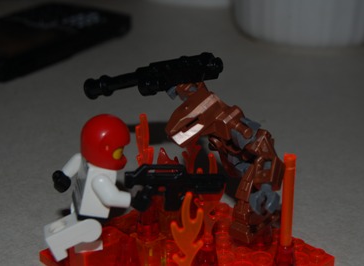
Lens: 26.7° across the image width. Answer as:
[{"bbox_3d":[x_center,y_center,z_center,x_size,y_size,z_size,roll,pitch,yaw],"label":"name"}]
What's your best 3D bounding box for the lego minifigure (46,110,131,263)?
[{"bbox_3d":[-0.025,0.016,0.214,0.026,0.041,0.022,-4,24,-10],"label":"lego minifigure"}]

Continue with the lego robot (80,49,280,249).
[{"bbox_3d":[0.001,0.010,0.226,0.054,0.059,0.028,-11,26,-24],"label":"lego robot"}]

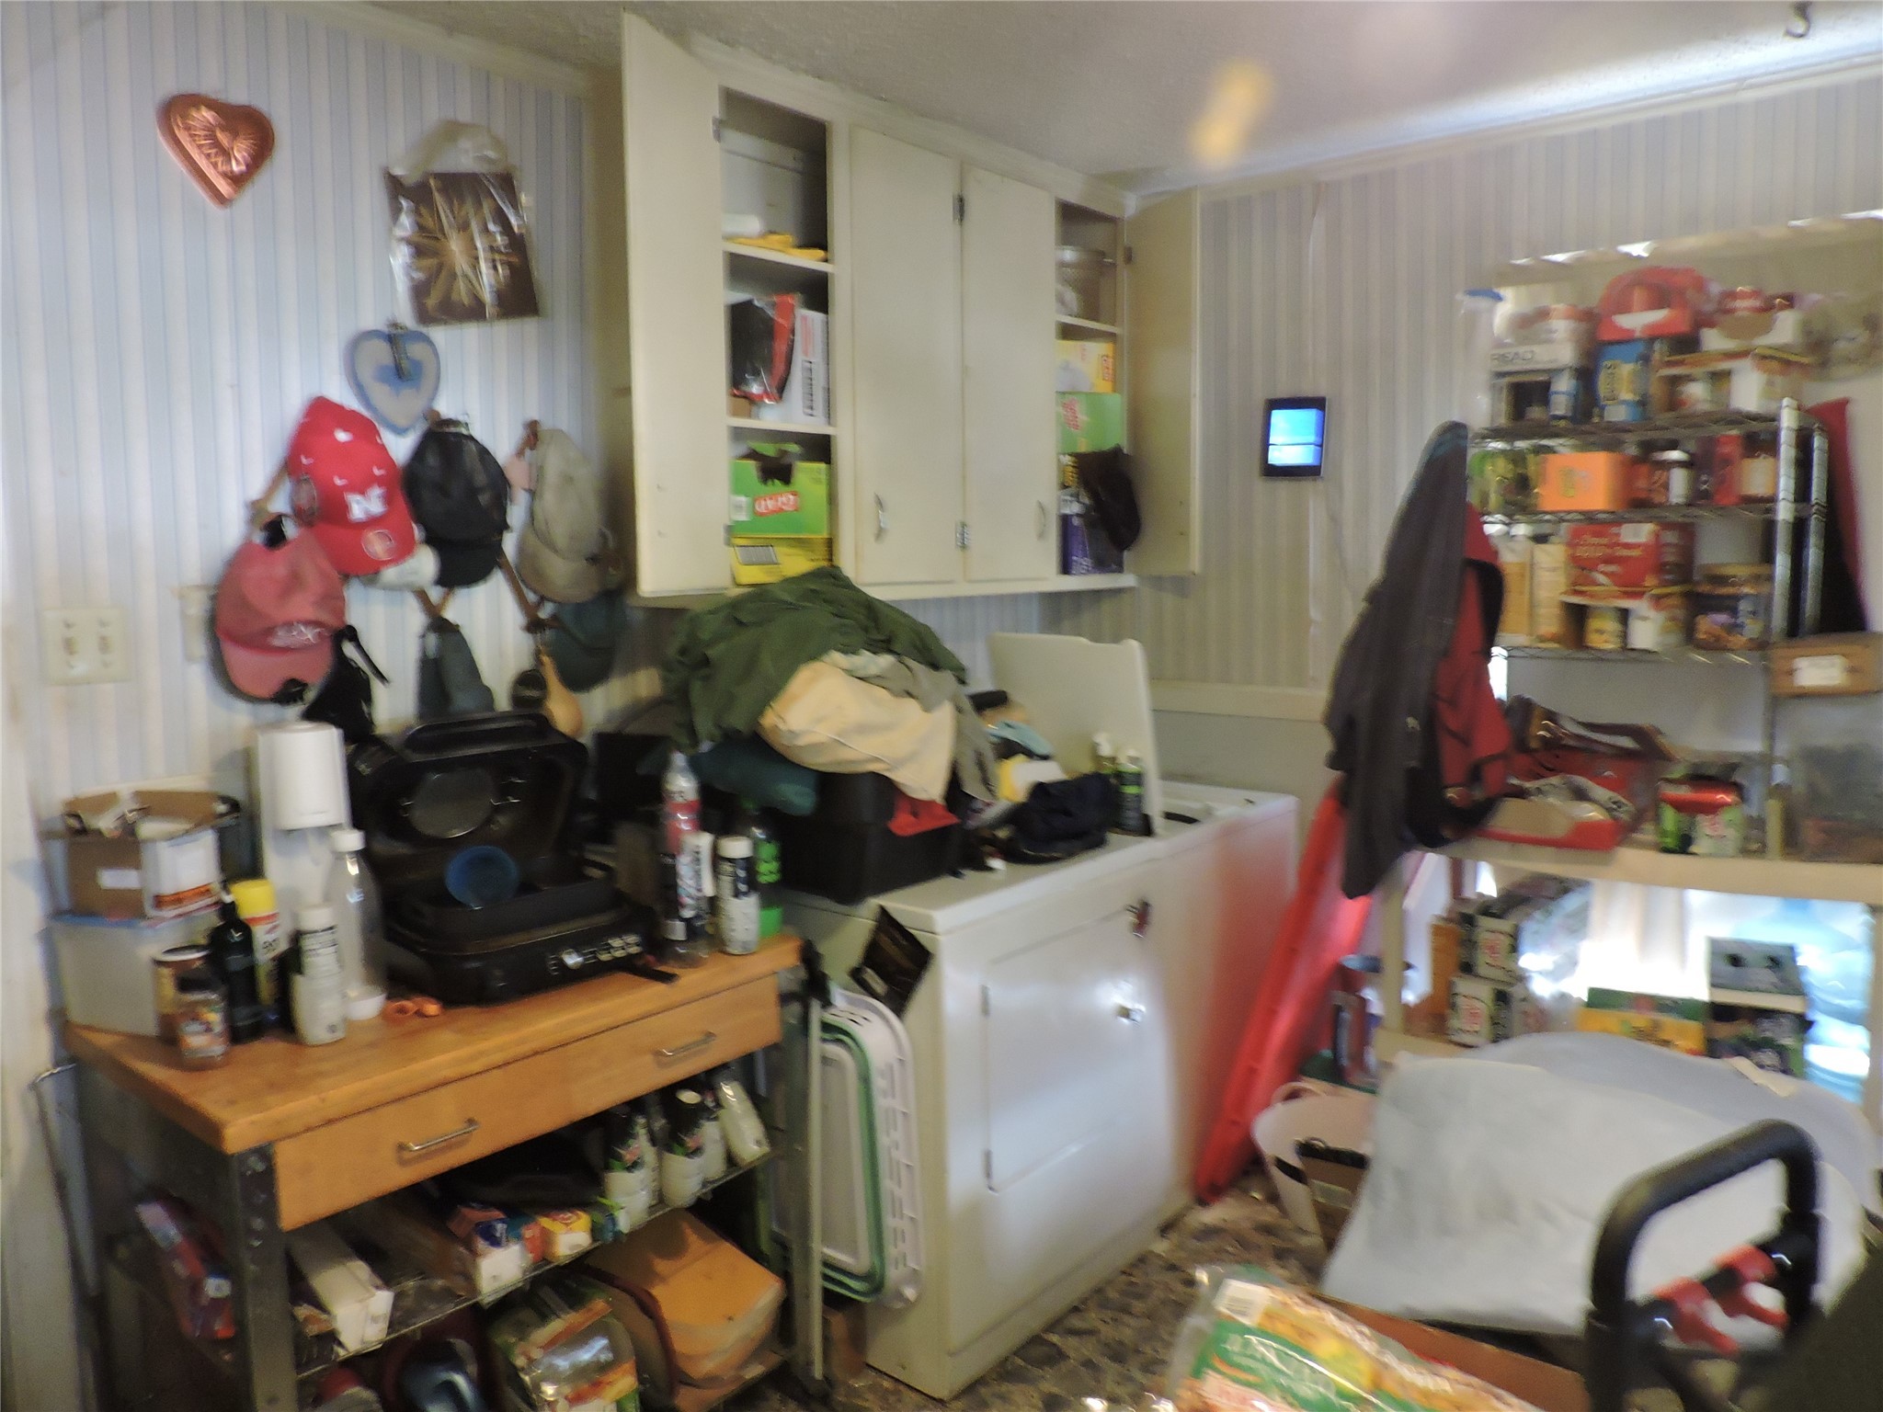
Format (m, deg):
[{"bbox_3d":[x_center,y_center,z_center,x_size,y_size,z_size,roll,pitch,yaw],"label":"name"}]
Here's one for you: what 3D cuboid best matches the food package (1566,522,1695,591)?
[{"bbox_3d":[1.408,-0.305,2.671,0.170,0.130,0.225,6,9,45],"label":"food package"}]

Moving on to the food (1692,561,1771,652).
[{"bbox_3d":[1.483,-0.180,2.448,0.130,0.155,0.130,6,9,40],"label":"food"}]

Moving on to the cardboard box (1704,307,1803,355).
[{"bbox_3d":[1.601,-0.729,2.575,0.157,0.069,0.130,5,8,40],"label":"cardboard box"}]

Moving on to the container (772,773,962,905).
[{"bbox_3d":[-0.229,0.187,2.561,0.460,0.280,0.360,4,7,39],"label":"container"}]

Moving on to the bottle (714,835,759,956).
[{"bbox_3d":[-0.356,0.327,2.279,0.072,0.200,0.072,-1,7,-9],"label":"bottle"}]

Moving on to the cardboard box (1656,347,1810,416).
[{"bbox_3d":[1.568,-0.624,2.593,0.260,0.113,0.176,-6,8,-39],"label":"cardboard box"}]

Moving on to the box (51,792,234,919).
[{"bbox_3d":[-1.211,0.235,1.990,0.160,0.136,0.125,3,8,23],"label":"box"}]

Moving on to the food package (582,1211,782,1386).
[{"bbox_3d":[-0.487,1.129,2.482,0.370,0.135,0.230,6,9,40],"label":"food package"}]

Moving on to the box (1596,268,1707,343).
[{"bbox_3d":[1.349,-0.761,2.489,0.158,0.138,0.130,6,9,40],"label":"box"}]

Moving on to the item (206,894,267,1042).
[{"bbox_3d":[-0.994,0.366,1.838,0.068,0.196,0.068,4,7,39],"label":"item"}]

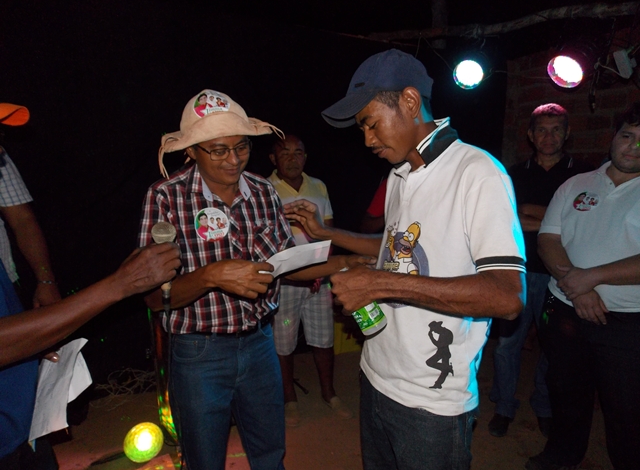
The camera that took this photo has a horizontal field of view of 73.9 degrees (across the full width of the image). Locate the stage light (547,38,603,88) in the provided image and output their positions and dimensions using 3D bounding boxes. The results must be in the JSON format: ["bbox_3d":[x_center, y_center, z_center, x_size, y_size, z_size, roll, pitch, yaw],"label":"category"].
[{"bbox_3d":[1.383,-0.959,2.338,0.210,0.210,0.200,11,56,47],"label":"stage light"}]

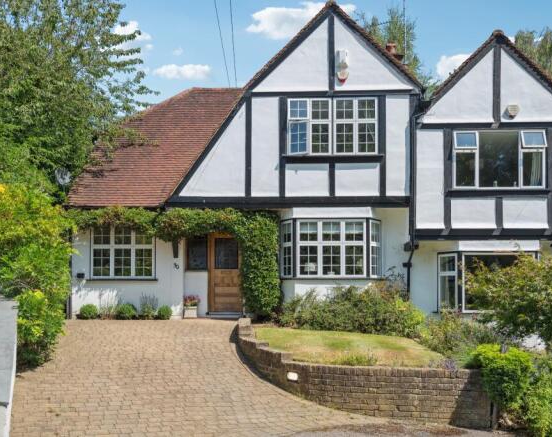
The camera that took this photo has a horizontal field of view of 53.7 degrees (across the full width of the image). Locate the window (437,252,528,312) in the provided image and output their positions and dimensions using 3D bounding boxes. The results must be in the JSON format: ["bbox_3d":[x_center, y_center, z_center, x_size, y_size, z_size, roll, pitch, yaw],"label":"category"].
[{"bbox_3d":[5.090,1.526,13.000,2.450,1.450,0.450,0,0,0],"label":"window"}]

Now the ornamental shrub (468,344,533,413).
[{"bbox_3d":[2.964,2.113,7.200,0.880,0.920,0.800,0,-2,3],"label":"ornamental shrub"}]

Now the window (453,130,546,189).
[{"bbox_3d":[5.246,-1.385,12.800,2.170,1.370,0.120,0,-2,3],"label":"window"}]

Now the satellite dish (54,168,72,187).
[{"bbox_3d":[-5.795,-1.113,14.800,0.480,0.500,0.300,0,0,-24],"label":"satellite dish"}]

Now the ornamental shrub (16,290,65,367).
[{"bbox_3d":[-4.319,2.045,10.000,0.970,1.400,1.000,0,-2,3],"label":"ornamental shrub"}]

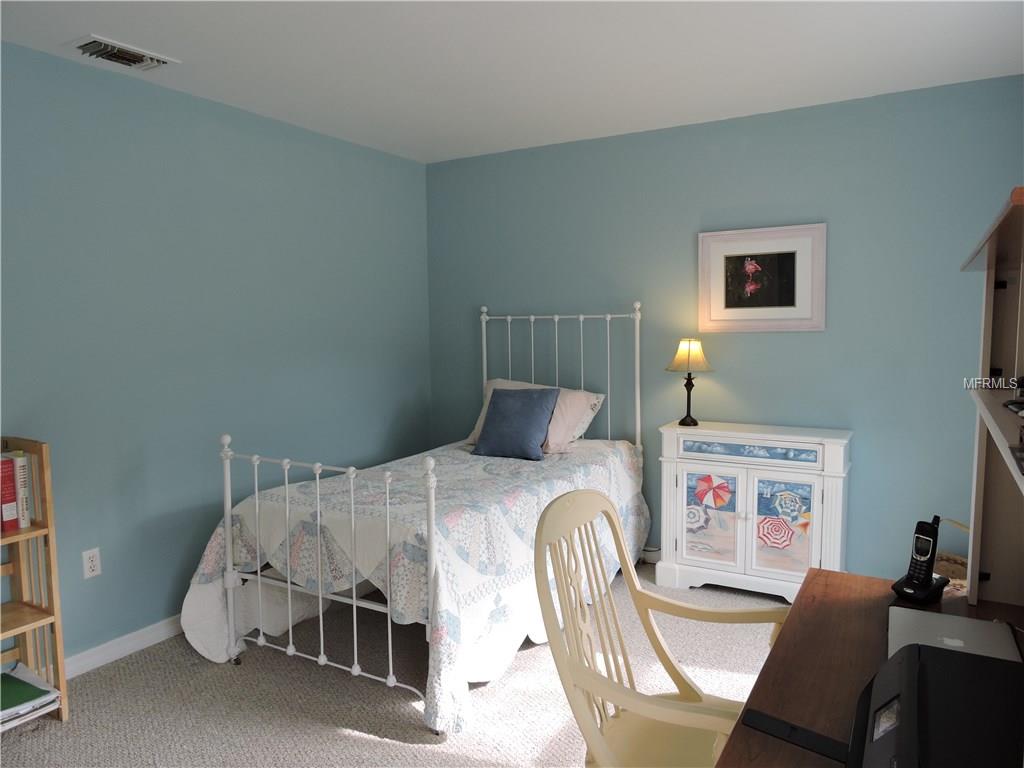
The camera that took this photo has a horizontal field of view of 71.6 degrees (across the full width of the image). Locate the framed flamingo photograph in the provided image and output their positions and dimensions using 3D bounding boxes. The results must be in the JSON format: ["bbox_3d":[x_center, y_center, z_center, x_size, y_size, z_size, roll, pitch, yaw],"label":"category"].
[{"bbox_3d":[1.280,-0.534,3.667,0.631,0.526,0.030,2,6,31],"label":"framed flamingo photograph"}]

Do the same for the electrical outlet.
[{"bbox_3d":[-1.719,0.736,2.909,0.010,0.114,0.070,2,6,31],"label":"electrical outlet"}]

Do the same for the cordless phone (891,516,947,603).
[{"bbox_3d":[0.982,0.418,1.706,0.115,0.196,0.098,-3,6,-26],"label":"cordless phone"}]

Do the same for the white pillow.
[{"bbox_3d":[0.151,0.184,4.170,0.710,0.420,0.160,2,-24,31],"label":"white pillow"}]

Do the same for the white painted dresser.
[{"bbox_3d":[1.237,0.653,3.645,0.890,0.834,0.310,2,6,31],"label":"white painted dresser"}]

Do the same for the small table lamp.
[{"bbox_3d":[0.941,-0.004,3.762,0.232,0.456,0.232,2,6,31],"label":"small table lamp"}]

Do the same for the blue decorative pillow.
[{"bbox_3d":[0.034,0.216,3.945,0.410,0.405,0.130,2,-24,31],"label":"blue decorative pillow"}]

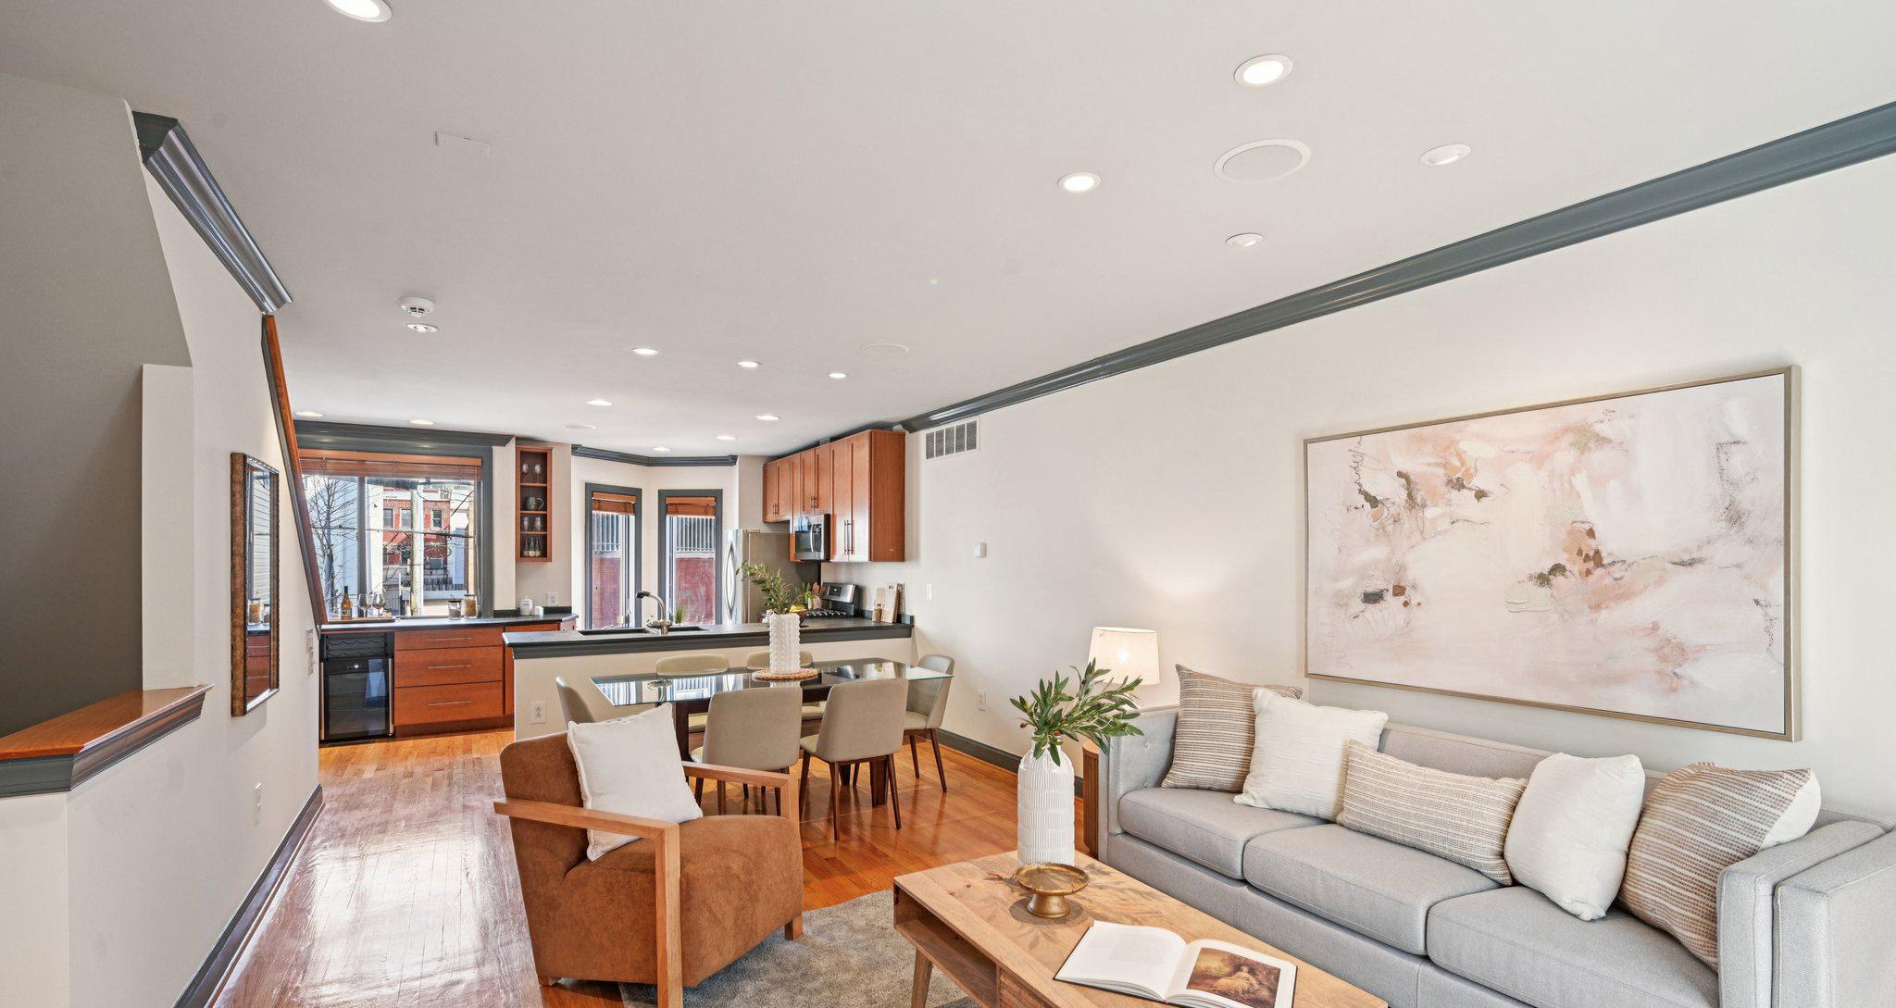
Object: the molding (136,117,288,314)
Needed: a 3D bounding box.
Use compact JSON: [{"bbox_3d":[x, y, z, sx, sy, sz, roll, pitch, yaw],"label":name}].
[{"bbox_3d":[-2.400,-0.880,2.829,0.092,0.103,1.612,1,-4,-30],"label":"molding"}]

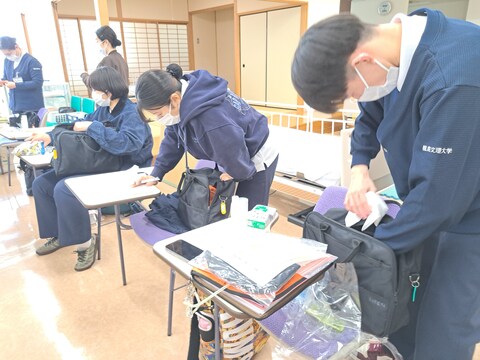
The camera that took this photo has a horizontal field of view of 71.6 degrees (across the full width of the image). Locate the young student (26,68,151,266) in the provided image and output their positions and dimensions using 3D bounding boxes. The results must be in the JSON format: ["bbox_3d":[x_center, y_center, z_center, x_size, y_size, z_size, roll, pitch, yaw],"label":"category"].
[{"bbox_3d":[-0.951,-0.070,2.216,0.800,1.240,0.540,-9,21,-23],"label":"young student"}]

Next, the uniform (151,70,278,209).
[{"bbox_3d":[-0.130,0.011,1.825,0.640,1.140,0.500,-5,20,-11],"label":"uniform"}]

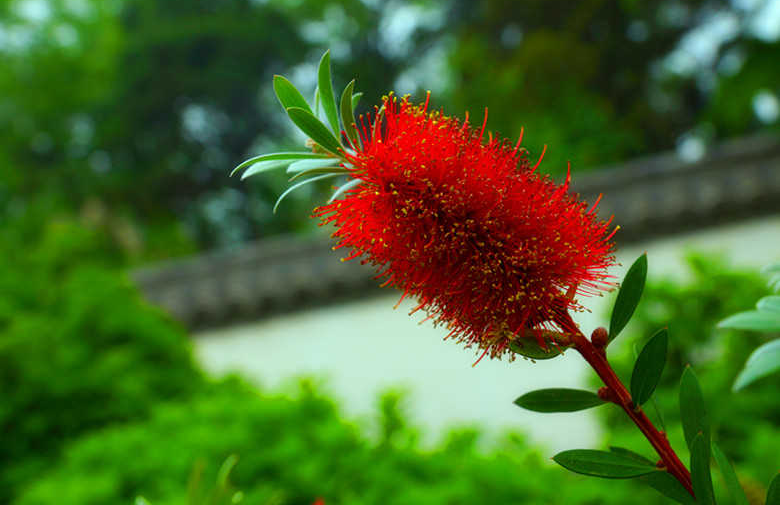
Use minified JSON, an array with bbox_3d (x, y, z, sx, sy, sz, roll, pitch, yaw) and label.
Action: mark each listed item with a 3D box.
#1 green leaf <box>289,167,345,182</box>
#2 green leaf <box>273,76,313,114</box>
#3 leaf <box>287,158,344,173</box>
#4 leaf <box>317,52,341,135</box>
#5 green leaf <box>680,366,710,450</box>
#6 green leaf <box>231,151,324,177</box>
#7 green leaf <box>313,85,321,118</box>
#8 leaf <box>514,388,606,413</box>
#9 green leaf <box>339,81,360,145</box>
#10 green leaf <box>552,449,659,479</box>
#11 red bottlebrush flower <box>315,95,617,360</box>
[{"bbox_3d":[-0.026,-0.029,0.355,0.028,0.004,0.006,-15,42,-41],"label":"green leaf"},{"bbox_3d":[-0.030,-0.052,0.363,0.006,0.038,0.004,-40,-3,-13],"label":"green leaf"},{"bbox_3d":[-0.029,-0.034,0.371,0.026,0.006,0.004,-10,-38,32],"label":"leaf"},{"bbox_3d":[-0.022,-0.058,0.363,0.006,0.035,0.004,-6,-4,-27],"label":"leaf"},{"bbox_3d":[0.116,0.067,0.368,0.010,0.048,0.005,-7,-5,1],"label":"green leaf"},{"bbox_3d":[-0.039,-0.034,0.358,0.039,0.005,0.006,-10,36,-4],"label":"green leaf"},{"bbox_3d":[-0.026,-0.053,0.372,0.004,0.030,0.006,-34,-36,24],"label":"green leaf"},{"bbox_3d":[0.063,0.054,0.357,0.036,0.009,0.004,-1,-24,-10],"label":"leaf"},{"bbox_3d":[-0.014,-0.050,0.357,0.006,0.026,0.005,-14,15,-30],"label":"green leaf"},{"bbox_3d":[0.080,0.077,0.357,0.042,0.010,0.004,6,-31,-8],"label":"green leaf"},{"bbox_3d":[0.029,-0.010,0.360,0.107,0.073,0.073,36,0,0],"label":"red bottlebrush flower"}]

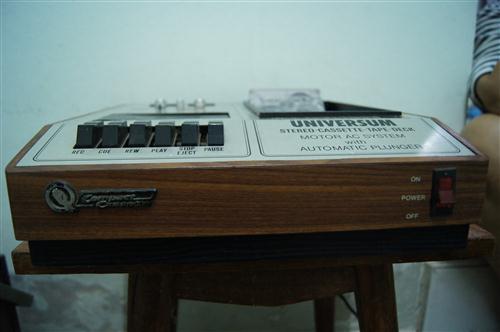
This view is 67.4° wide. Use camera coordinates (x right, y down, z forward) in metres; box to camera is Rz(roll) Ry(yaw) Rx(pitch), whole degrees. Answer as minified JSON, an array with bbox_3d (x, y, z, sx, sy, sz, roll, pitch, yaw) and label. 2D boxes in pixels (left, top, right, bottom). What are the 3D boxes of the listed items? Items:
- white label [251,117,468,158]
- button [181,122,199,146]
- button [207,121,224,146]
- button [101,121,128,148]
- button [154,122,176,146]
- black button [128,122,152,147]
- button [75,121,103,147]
[{"bbox_3d":[0.090,-0.026,0.327,0.168,0.002,0.073,-1,31,-4],"label":"white label"},{"bbox_3d":[-0.049,-0.027,0.312,0.013,0.019,0.021,-1,13,-4],"label":"button"},{"bbox_3d":[-0.028,-0.027,0.313,0.013,0.019,0.021,-1,13,-4],"label":"button"},{"bbox_3d":[-0.111,-0.025,0.307,0.012,0.019,0.021,-1,13,-4],"label":"button"},{"bbox_3d":[-0.070,-0.026,0.310,0.012,0.019,0.021,-1,13,-4],"label":"button"},{"bbox_3d":[-0.090,-0.026,0.309,0.012,0.019,0.021,-1,13,-4],"label":"black button"},{"bbox_3d":[-0.131,-0.025,0.305,0.012,0.019,0.021,-1,13,-4],"label":"button"}]

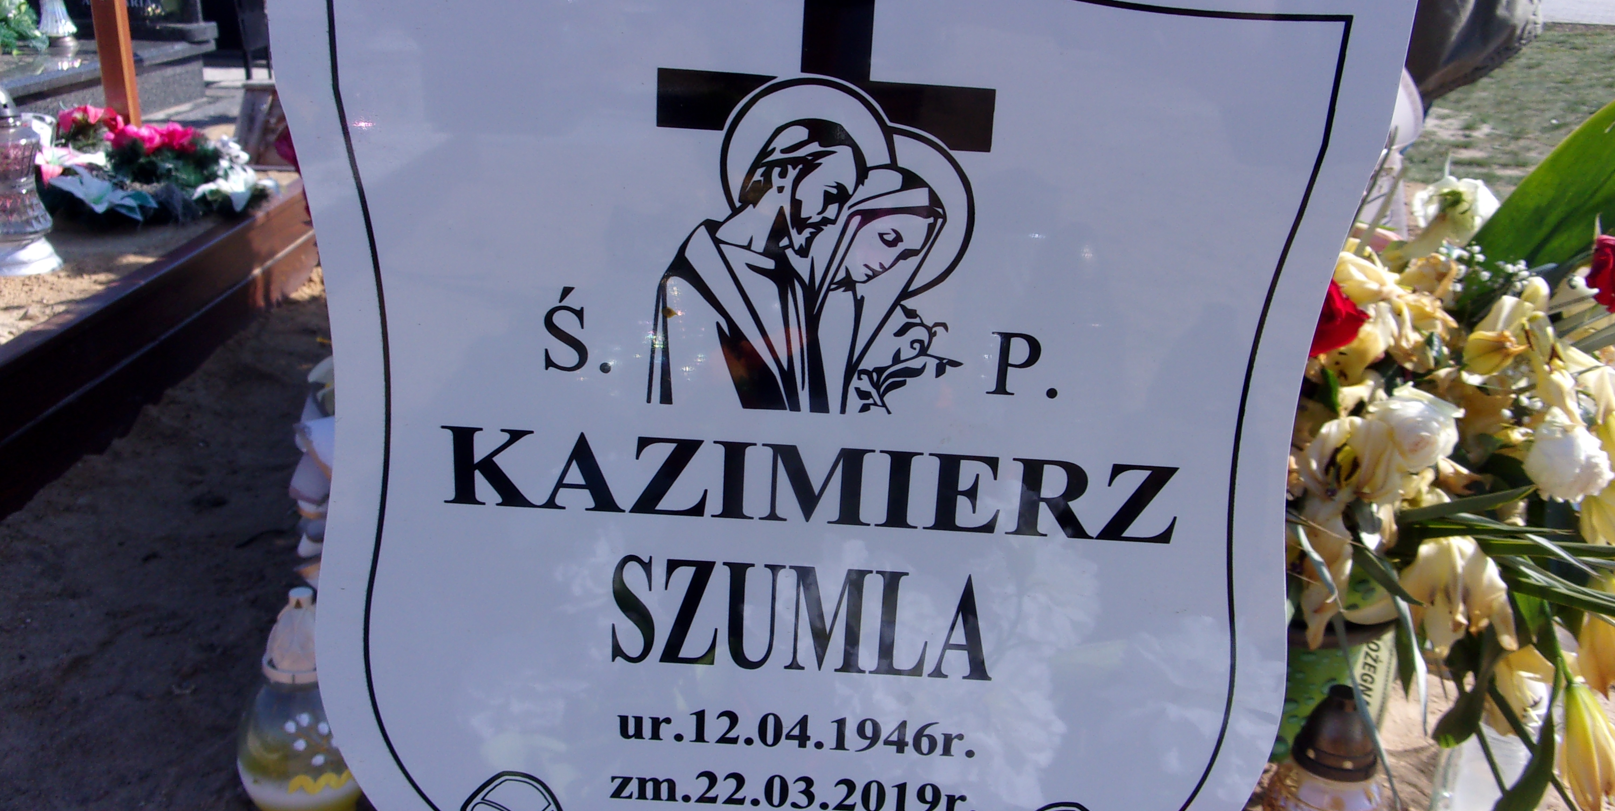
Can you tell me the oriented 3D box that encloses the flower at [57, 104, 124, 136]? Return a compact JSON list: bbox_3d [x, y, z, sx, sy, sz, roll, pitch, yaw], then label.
[{"bbox_3d":[-1.810,-0.719,3.300,0.160,0.085,0.130,-1,22,-9],"label":"flower"}]

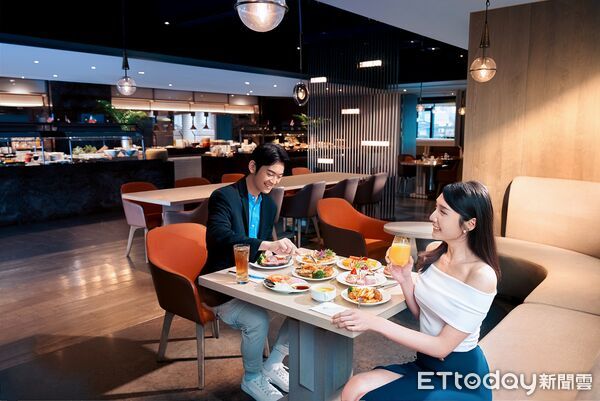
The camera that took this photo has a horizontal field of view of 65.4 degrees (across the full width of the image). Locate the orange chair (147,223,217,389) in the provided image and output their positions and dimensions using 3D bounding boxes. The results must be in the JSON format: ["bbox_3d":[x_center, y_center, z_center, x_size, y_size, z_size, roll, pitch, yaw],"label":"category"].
[{"bbox_3d":[-0.544,0.580,2.838,0.565,0.820,0.570,7,11,41],"label":"orange chair"}]

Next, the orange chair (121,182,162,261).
[{"bbox_3d":[-1.661,0.232,5.322,0.565,0.820,0.570,7,11,41],"label":"orange chair"}]

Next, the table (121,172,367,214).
[{"bbox_3d":[-0.406,0.146,6.263,0.951,0.750,3.638,7,11,41],"label":"table"}]

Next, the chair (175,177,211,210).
[{"bbox_3d":[-1.165,0.147,5.965,0.580,0.840,0.570,7,11,41],"label":"chair"}]

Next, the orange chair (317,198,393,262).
[{"bbox_3d":[0.484,0.432,3.957,0.580,0.840,0.570,7,11,41],"label":"orange chair"}]

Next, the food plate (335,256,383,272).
[{"bbox_3d":[0.296,0.312,2.326,0.233,0.050,0.233,0,8,0],"label":"food plate"}]

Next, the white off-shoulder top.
[{"bbox_3d":[0.523,0.356,1.570,0.225,0.280,0.345,-4,9,-25],"label":"white off-shoulder top"}]

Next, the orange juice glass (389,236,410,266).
[{"bbox_3d":[0.356,0.183,1.660,0.077,0.110,0.077,0,8,0],"label":"orange juice glass"}]

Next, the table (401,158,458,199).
[{"bbox_3d":[2.833,-0.457,10.377,0.860,0.750,0.880,7,11,41],"label":"table"}]

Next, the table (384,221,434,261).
[{"bbox_3d":[0.867,0.565,3.346,0.550,0.750,0.550,7,11,41],"label":"table"}]

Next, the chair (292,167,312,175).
[{"bbox_3d":[0.252,-0.088,7.542,0.580,0.840,0.570,7,11,41],"label":"chair"}]

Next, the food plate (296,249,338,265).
[{"bbox_3d":[0.089,0.283,2.310,0.208,0.055,0.208,0,8,0],"label":"food plate"}]

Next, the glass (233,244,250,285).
[{"bbox_3d":[-0.248,0.275,1.997,0.072,0.158,0.072,0,8,0],"label":"glass"}]

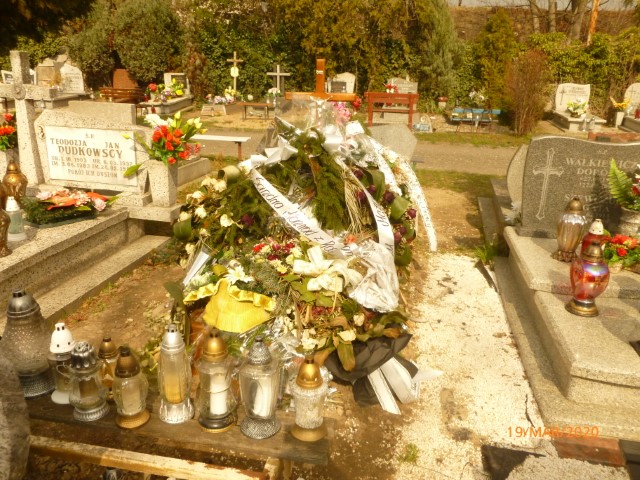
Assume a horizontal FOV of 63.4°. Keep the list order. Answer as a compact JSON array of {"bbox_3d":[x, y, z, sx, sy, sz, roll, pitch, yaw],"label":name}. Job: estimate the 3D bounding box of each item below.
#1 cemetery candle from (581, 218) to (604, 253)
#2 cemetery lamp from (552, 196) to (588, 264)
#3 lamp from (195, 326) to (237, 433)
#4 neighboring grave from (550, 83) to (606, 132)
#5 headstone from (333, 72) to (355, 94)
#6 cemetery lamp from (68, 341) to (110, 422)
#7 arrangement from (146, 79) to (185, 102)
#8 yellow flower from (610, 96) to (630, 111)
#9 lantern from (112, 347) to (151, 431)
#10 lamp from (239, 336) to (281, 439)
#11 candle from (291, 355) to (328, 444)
[{"bbox_3d":[1.422,0.036,2.691,0.112,0.280,0.112,1,18,0],"label":"cemetery candle"},{"bbox_3d":[1.391,-0.061,2.869,0.165,0.345,0.165,5,20,11],"label":"cemetery lamp"},{"bbox_3d":[-0.294,0.390,1.466,0.110,0.288,0.110,1,18,0],"label":"lamp"},{"bbox_3d":[6.252,-3.256,12.436,0.900,1.070,2.100,6,20,12],"label":"neighboring grave"},{"bbox_3d":[0.663,-4.212,14.300,0.620,0.850,0.160,3,19,6],"label":"headstone"},{"bbox_3d":[-0.676,0.402,1.505,0.106,0.226,0.106,1,18,0],"label":"cemetery lamp"},{"bbox_3d":[-4.148,-4.014,13.900,1.000,0.650,0.650,1,19,0],"label":"arrangement"},{"bbox_3d":[7.198,-3.269,12.400,0.480,0.350,0.380,5,20,11],"label":"yellow flower"},{"bbox_3d":[-0.542,0.413,1.478,0.103,0.228,0.103,1,18,0],"label":"lantern"},{"bbox_3d":[-0.166,0.403,1.452,0.116,0.278,0.116,1,18,0],"label":"lamp"},{"bbox_3d":[-0.030,0.433,1.447,0.106,0.230,0.106,1,18,0],"label":"candle"}]

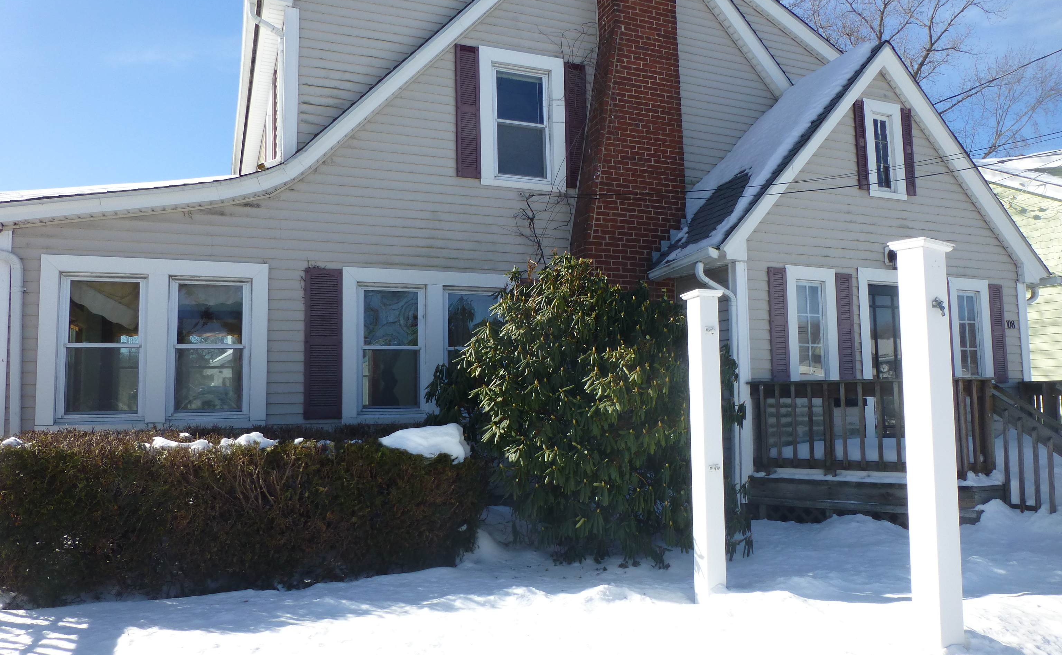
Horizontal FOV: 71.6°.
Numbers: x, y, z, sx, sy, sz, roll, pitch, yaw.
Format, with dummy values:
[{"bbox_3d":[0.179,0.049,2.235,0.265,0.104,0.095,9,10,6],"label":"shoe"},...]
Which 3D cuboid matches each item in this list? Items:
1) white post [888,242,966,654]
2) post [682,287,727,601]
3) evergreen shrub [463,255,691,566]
[{"bbox_3d":[1.665,0.469,3.075,0.183,1.649,0.183,1,-5,-22],"label":"white post"},{"bbox_3d":[1.043,0.689,4.380,0.181,1.795,0.181,1,-5,-25],"label":"post"},{"bbox_3d":[0.456,0.564,6.375,2.050,2.400,1.900,1,-5,-20],"label":"evergreen shrub"}]

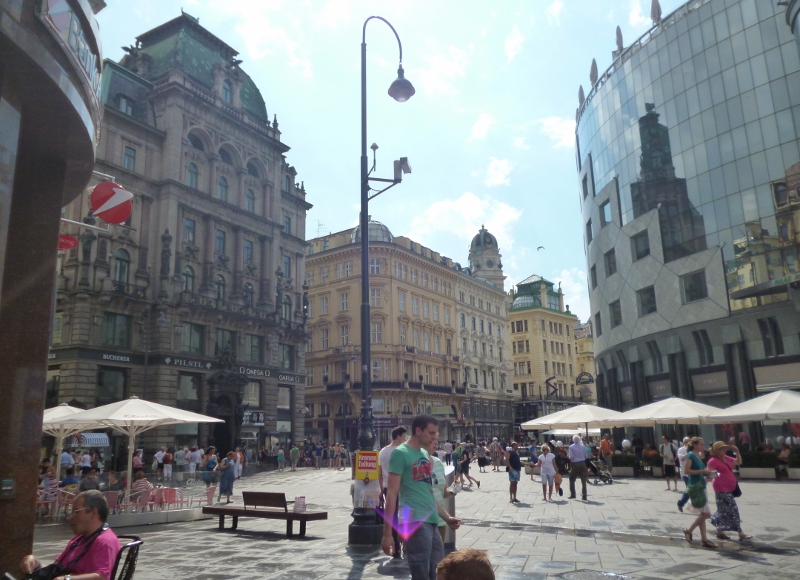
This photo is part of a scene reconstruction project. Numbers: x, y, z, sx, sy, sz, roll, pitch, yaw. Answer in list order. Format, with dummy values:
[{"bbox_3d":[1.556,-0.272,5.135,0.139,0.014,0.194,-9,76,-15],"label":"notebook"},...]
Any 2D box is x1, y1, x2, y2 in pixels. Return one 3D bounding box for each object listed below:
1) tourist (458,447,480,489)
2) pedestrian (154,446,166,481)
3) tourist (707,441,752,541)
[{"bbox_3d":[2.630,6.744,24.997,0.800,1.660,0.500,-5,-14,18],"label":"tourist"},{"bbox_3d":[-12.921,9.446,35.200,0.550,1.761,0.400,7,-16,-32],"label":"pedestrian"},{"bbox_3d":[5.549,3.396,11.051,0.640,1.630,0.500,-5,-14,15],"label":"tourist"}]

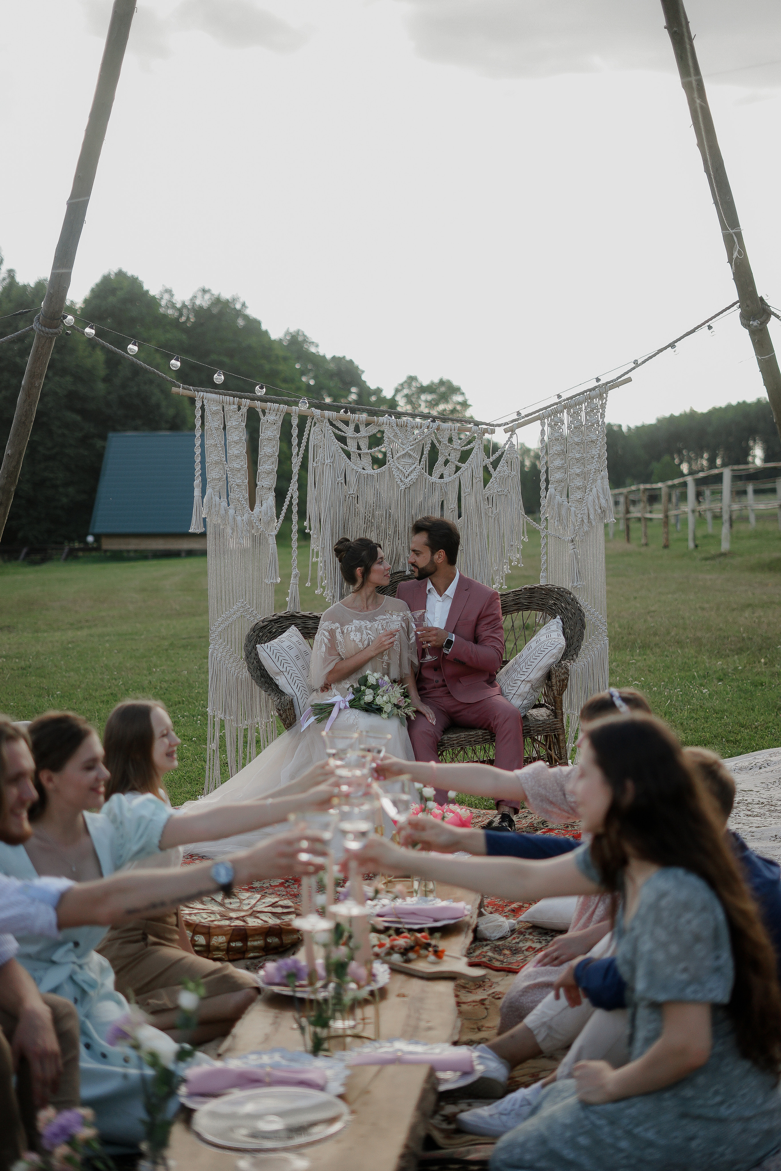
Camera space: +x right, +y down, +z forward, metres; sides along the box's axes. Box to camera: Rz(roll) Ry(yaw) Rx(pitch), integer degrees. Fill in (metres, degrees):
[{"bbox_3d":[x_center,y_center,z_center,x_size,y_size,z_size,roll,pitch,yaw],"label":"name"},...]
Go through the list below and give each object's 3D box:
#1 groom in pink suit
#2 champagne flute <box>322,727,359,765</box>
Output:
[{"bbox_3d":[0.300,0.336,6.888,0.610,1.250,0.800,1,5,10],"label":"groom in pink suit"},{"bbox_3d":[-0.120,0.455,3.848,0.083,0.207,0.083,0,5,0],"label":"champagne flute"}]

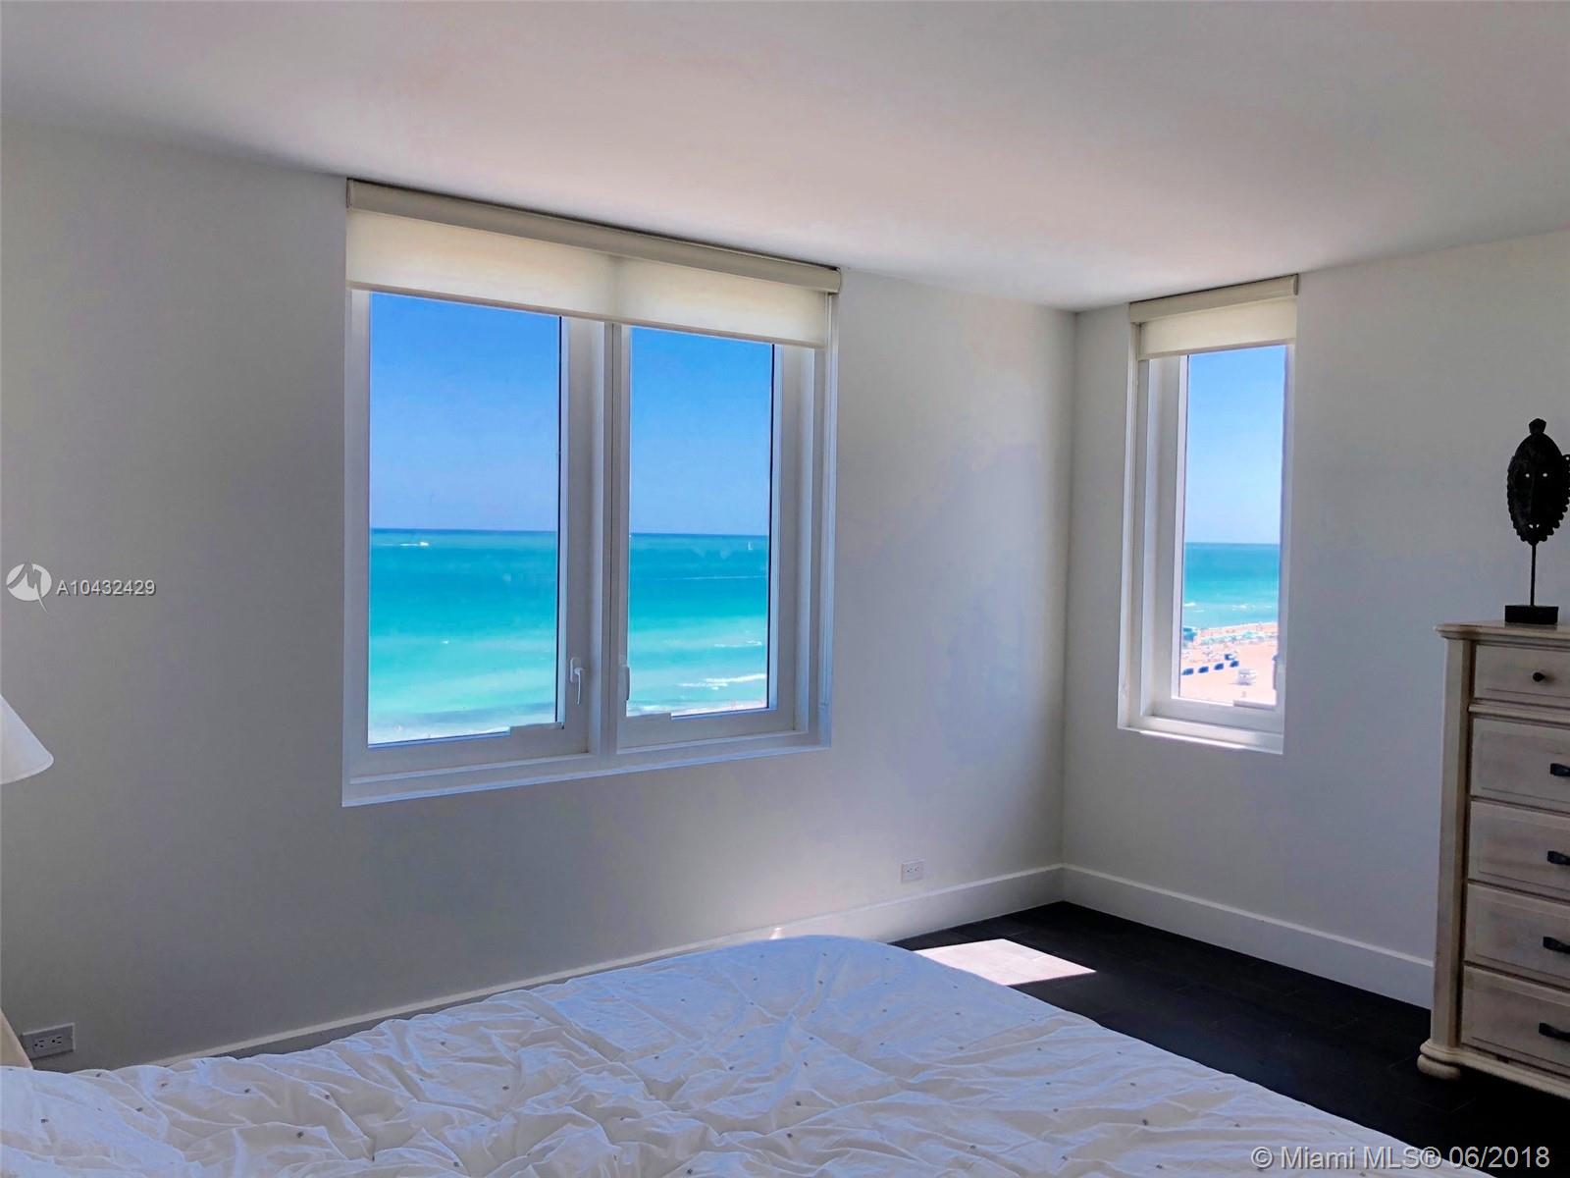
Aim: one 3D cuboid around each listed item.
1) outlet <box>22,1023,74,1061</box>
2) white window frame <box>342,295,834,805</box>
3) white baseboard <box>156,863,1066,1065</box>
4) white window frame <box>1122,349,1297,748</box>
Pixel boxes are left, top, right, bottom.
[{"bbox_3d":[-1.770,1.093,3.054,0.110,0.067,0.012,-1,3,-38],"label":"outlet"},{"bbox_3d":[-0.538,-0.170,4.008,1.728,1.500,0.120,-1,3,-38],"label":"white window frame"},{"bbox_3d":[-0.221,1.262,4.260,3.559,0.162,0.020,-1,3,-38],"label":"white baseboard"},{"bbox_3d":[1.618,-0.170,4.842,0.120,1.500,0.721,-1,3,-38],"label":"white window frame"}]

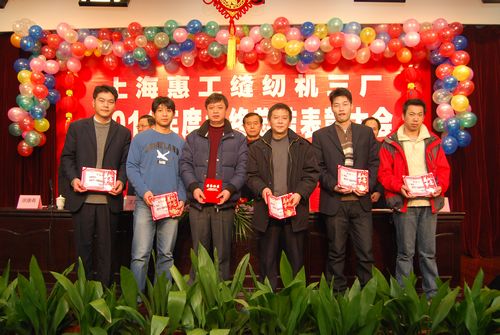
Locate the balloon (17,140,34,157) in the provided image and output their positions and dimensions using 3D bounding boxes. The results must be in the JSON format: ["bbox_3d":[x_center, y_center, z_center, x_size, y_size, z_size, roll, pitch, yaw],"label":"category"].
[{"bbox_3d":[-2.987,-0.249,5.000,0.210,0.220,0.210,0,-2,0],"label":"balloon"}]

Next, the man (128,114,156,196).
[{"bbox_3d":[-1.156,0.295,4.195,0.520,1.763,0.340,0,-2,0],"label":"man"}]

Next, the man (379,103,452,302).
[{"bbox_3d":[1.369,0.276,3.134,0.620,1.710,0.420,0,-2,9],"label":"man"}]

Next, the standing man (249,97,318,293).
[{"bbox_3d":[0.281,0.291,3.193,0.620,1.685,0.400,0,-2,3],"label":"standing man"}]

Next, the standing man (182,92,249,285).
[{"bbox_3d":[-0.302,0.248,3.195,0.600,1.772,0.400,0,-2,-2],"label":"standing man"}]

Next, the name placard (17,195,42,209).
[{"bbox_3d":[-2.263,0.356,3.850,0.220,0.140,0.090,0,-2,-2],"label":"name placard"}]

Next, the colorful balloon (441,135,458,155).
[{"bbox_3d":[2.616,-0.287,4.900,0.200,0.230,0.200,0,-2,0],"label":"colorful balloon"}]

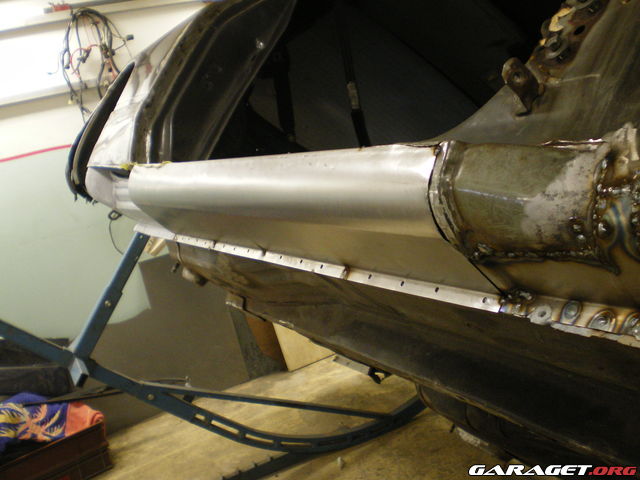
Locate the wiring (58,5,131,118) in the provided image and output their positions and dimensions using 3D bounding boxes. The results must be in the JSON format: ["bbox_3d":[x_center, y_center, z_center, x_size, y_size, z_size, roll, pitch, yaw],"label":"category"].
[{"bbox_3d":[-0.982,-0.779,3.100,0.340,0.490,0.120,-18,4,-20],"label":"wiring"}]

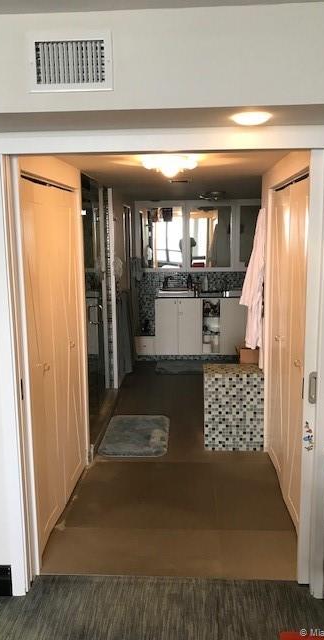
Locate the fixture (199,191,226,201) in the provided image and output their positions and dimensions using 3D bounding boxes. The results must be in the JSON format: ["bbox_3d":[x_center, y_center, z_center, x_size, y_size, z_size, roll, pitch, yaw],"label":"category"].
[{"bbox_3d":[0.542,-1.335,5.554,0.310,0.092,0.310,0,9,3],"label":"fixture"}]

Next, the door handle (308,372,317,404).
[{"bbox_3d":[0.688,0.312,2.362,0.042,0.142,0.020,0,9,3],"label":"door handle"}]

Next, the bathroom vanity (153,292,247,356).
[{"bbox_3d":[0.573,0.064,7.146,1.345,0.850,0.560,0,9,3],"label":"bathroom vanity"}]

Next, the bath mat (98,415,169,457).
[{"bbox_3d":[-0.219,0.973,4.476,0.500,0.020,0.900,0,9,3],"label":"bath mat"}]

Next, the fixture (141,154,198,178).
[{"bbox_3d":[0.042,-0.873,2.950,0.325,0.124,0.325,0,9,3],"label":"fixture"}]

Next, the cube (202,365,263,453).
[{"bbox_3d":[0.577,0.701,4.215,0.463,0.623,0.340,0,9,3],"label":"cube"}]

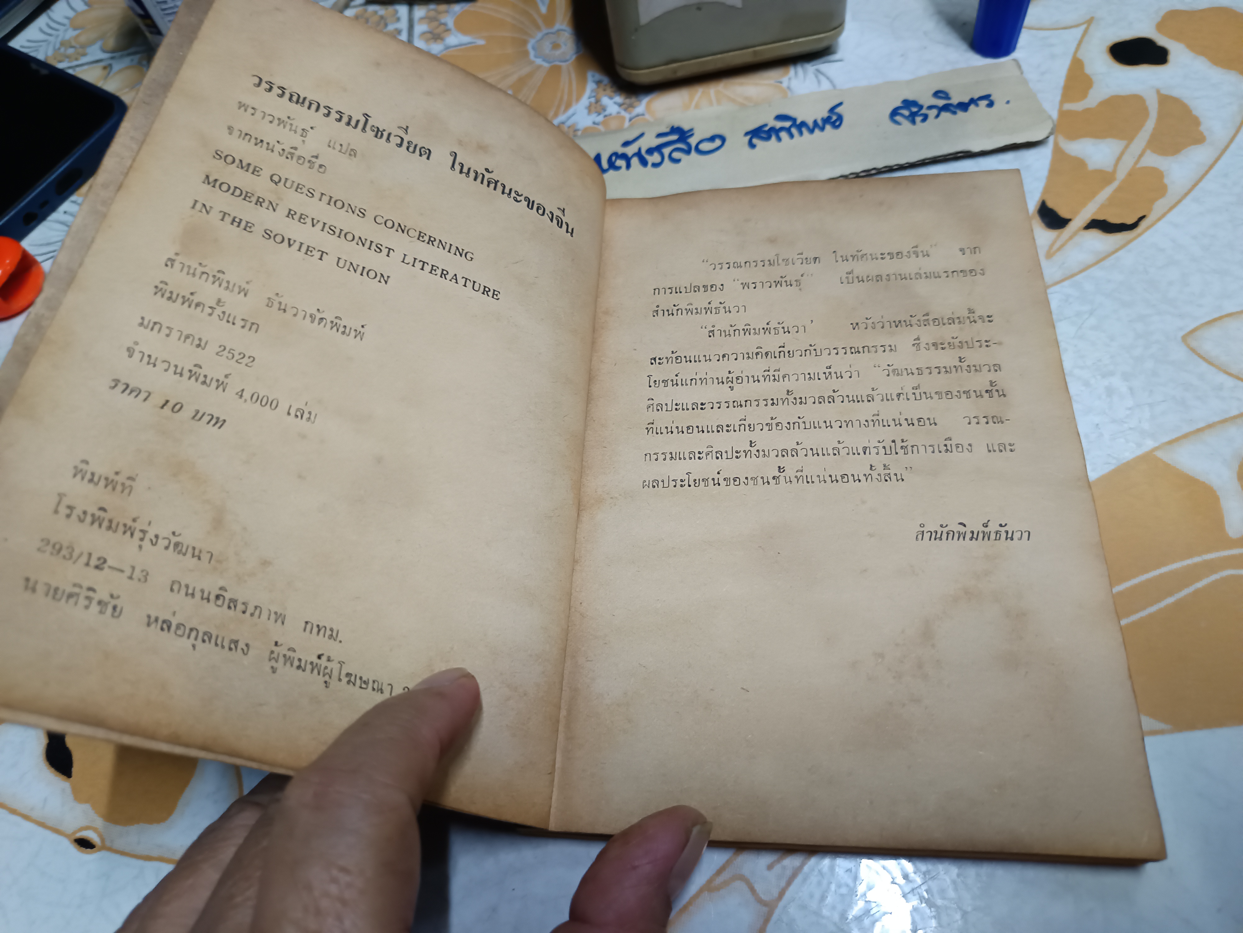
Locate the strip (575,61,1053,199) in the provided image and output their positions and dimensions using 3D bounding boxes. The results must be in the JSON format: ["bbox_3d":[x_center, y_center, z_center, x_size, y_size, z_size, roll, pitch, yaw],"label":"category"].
[{"bbox_3d":[0.045,-0.102,0.279,0.172,0.004,0.038,-8,62,5],"label":"strip"}]

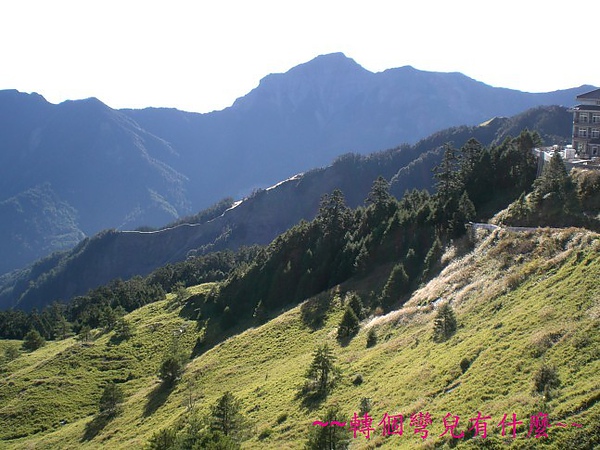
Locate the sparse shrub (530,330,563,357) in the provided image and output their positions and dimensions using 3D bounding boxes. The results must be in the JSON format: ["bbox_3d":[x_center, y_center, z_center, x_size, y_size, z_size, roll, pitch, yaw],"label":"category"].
[{"bbox_3d":[20.208,9.715,54.000,2.571,1.918,2.442,0,9,0],"label":"sparse shrub"}]

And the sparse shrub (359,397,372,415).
[{"bbox_3d":[5.668,15.619,57.000,1.187,1.511,1.128,0,9,0],"label":"sparse shrub"}]

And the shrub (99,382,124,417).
[{"bbox_3d":[-25.755,23.842,90.000,3.481,4.506,3.307,0,9,0],"label":"shrub"}]

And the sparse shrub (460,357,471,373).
[{"bbox_3d":[12.060,10.170,48.000,0.710,1.170,0.710,0,10,0],"label":"sparse shrub"}]

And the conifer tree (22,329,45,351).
[{"bbox_3d":[-49.359,21.207,122.000,3.993,3.952,3.794,0,9,0],"label":"conifer tree"}]

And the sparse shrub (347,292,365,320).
[{"bbox_3d":[7.920,11.630,94.000,2.517,3.876,2.391,0,9,0],"label":"sparse shrub"}]

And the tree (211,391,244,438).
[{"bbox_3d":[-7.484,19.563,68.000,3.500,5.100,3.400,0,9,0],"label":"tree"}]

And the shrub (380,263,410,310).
[{"bbox_3d":[15.660,10.080,108.000,4.770,7.870,4.770,0,10,0],"label":"shrub"}]

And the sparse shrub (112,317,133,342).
[{"bbox_3d":[-39.070,23.000,145.000,4.270,5.720,4.270,0,10,0],"label":"sparse shrub"}]

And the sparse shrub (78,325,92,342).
[{"bbox_3d":[-46.240,23.390,142.000,2.930,3.880,2.930,0,10,0],"label":"sparse shrub"}]

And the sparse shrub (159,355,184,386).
[{"bbox_3d":[-17.950,20.320,92.000,3.520,4.470,3.520,0,10,0],"label":"sparse shrub"}]

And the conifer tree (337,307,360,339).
[{"bbox_3d":[6.330,12.730,86.000,3.040,4.180,3.040,0,10,0],"label":"conifer tree"}]

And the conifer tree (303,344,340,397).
[{"bbox_3d":[2.220,15.020,68.000,3.844,5.207,3.652,0,9,0],"label":"conifer tree"}]

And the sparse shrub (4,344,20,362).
[{"bbox_3d":[-49.321,22.044,113.000,2.690,2.995,2.555,0,9,0],"label":"sparse shrub"}]

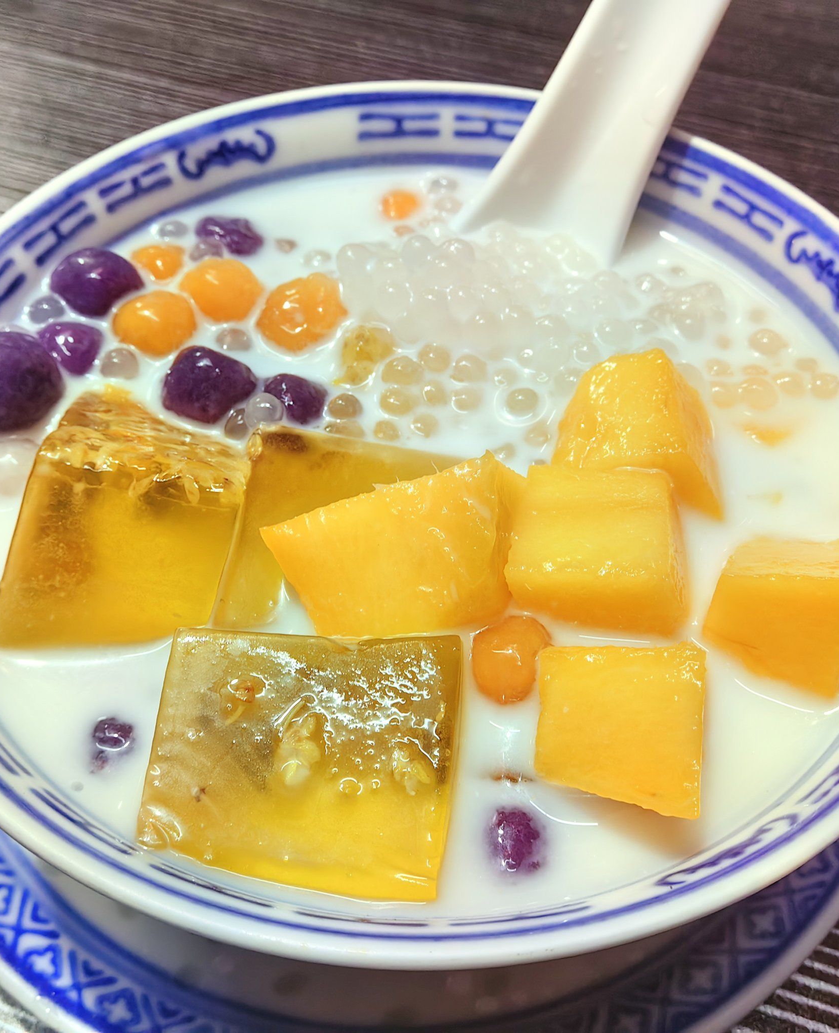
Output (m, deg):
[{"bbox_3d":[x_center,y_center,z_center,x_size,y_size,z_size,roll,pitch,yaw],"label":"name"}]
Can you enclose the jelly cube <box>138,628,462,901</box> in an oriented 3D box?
[{"bbox_3d":[-0.012,0.029,0.122,0.031,0.015,0.027,3,53,1],"label":"jelly cube"}]

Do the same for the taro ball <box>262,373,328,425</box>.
[{"bbox_3d":[-0.018,-0.016,0.153,0.009,0.008,0.008,1,53,0],"label":"taro ball"}]

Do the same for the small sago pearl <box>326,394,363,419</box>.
[{"bbox_3d":[-0.011,-0.015,0.150,0.005,0.005,0.005,0,53,0],"label":"small sago pearl"}]

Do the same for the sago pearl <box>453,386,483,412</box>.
[{"bbox_3d":[0.007,-0.016,0.151,0.004,0.004,0.004,0,53,0],"label":"sago pearl"}]

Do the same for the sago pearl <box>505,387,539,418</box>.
[{"bbox_3d":[0.015,-0.016,0.153,0.005,0.005,0.005,1,53,0],"label":"sago pearl"}]

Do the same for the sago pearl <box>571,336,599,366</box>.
[{"bbox_3d":[0.024,-0.024,0.157,0.004,0.004,0.004,0,53,0],"label":"sago pearl"}]

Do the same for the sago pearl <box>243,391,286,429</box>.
[{"bbox_3d":[-0.022,-0.015,0.152,0.006,0.005,0.006,0,53,0],"label":"sago pearl"}]

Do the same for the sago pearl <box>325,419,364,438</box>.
[{"bbox_3d":[-0.010,-0.011,0.149,0.005,0.005,0.005,1,53,0],"label":"sago pearl"}]

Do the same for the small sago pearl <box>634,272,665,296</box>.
[{"bbox_3d":[0.035,-0.035,0.165,0.005,0.004,0.004,0,53,0],"label":"small sago pearl"}]

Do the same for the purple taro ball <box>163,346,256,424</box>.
[{"bbox_3d":[-0.030,-0.019,0.152,0.013,0.011,0.012,0,53,0],"label":"purple taro ball"}]

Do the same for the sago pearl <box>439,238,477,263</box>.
[{"bbox_3d":[0.006,-0.040,0.165,0.006,0.005,0.005,0,53,0],"label":"sago pearl"}]

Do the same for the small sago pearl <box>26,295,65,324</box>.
[{"bbox_3d":[-0.057,-0.031,0.163,0.005,0.005,0.005,1,53,0],"label":"small sago pearl"}]

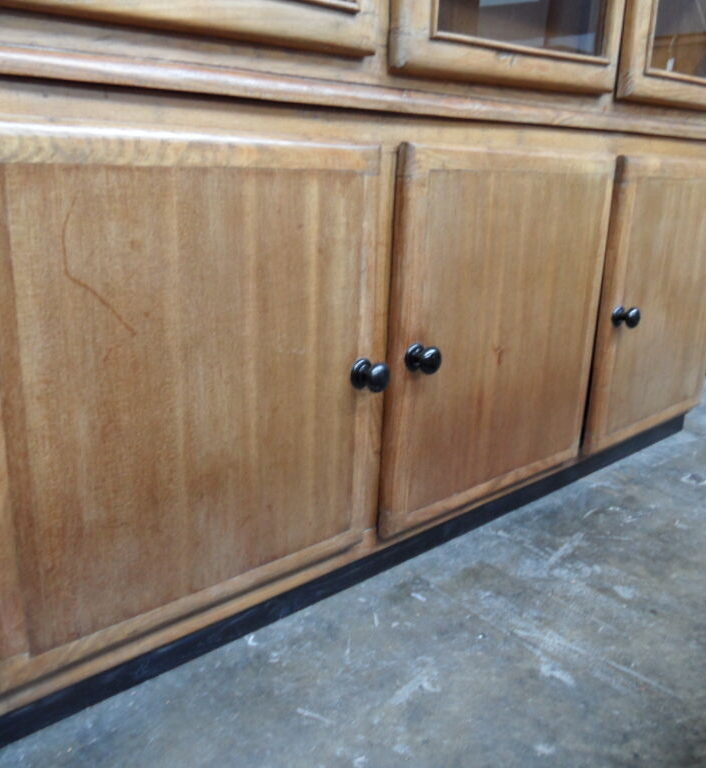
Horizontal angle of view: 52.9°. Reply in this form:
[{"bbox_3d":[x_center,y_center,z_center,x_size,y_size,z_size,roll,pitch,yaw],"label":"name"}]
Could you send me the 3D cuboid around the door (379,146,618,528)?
[{"bbox_3d":[0.273,-0.087,1.238,0.567,0.603,0.022,-13,23,-39],"label":"door"}]

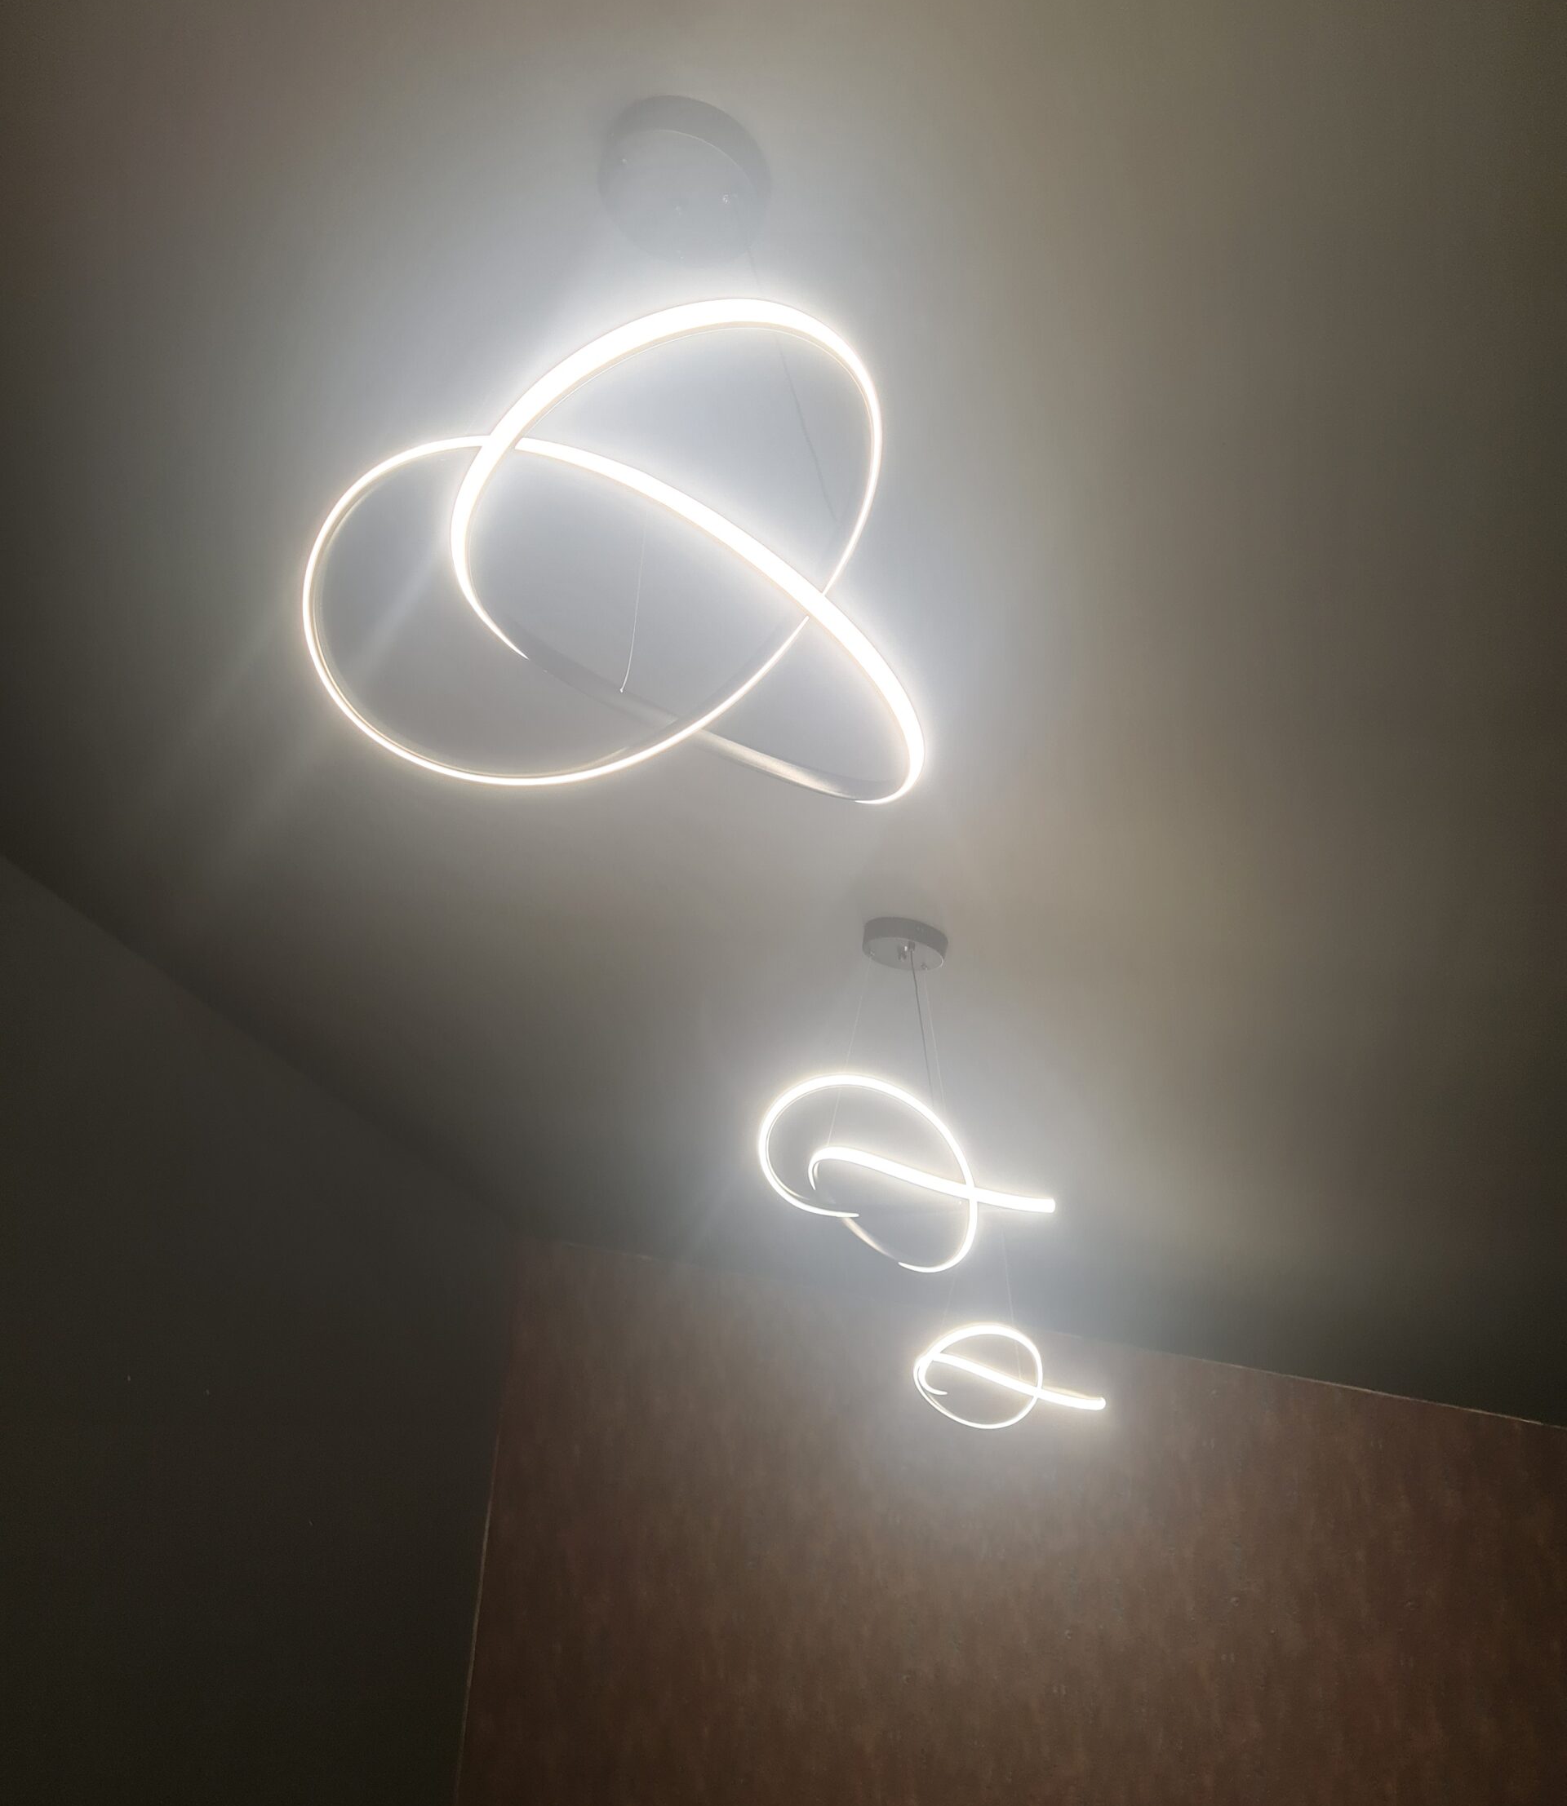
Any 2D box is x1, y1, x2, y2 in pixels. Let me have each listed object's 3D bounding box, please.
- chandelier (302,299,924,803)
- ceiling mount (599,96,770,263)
[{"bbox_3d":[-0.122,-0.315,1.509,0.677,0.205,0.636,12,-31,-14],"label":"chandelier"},{"bbox_3d":[-0.112,-0.804,1.765,0.196,0.045,0.196,11,-24,5],"label":"ceiling mount"}]

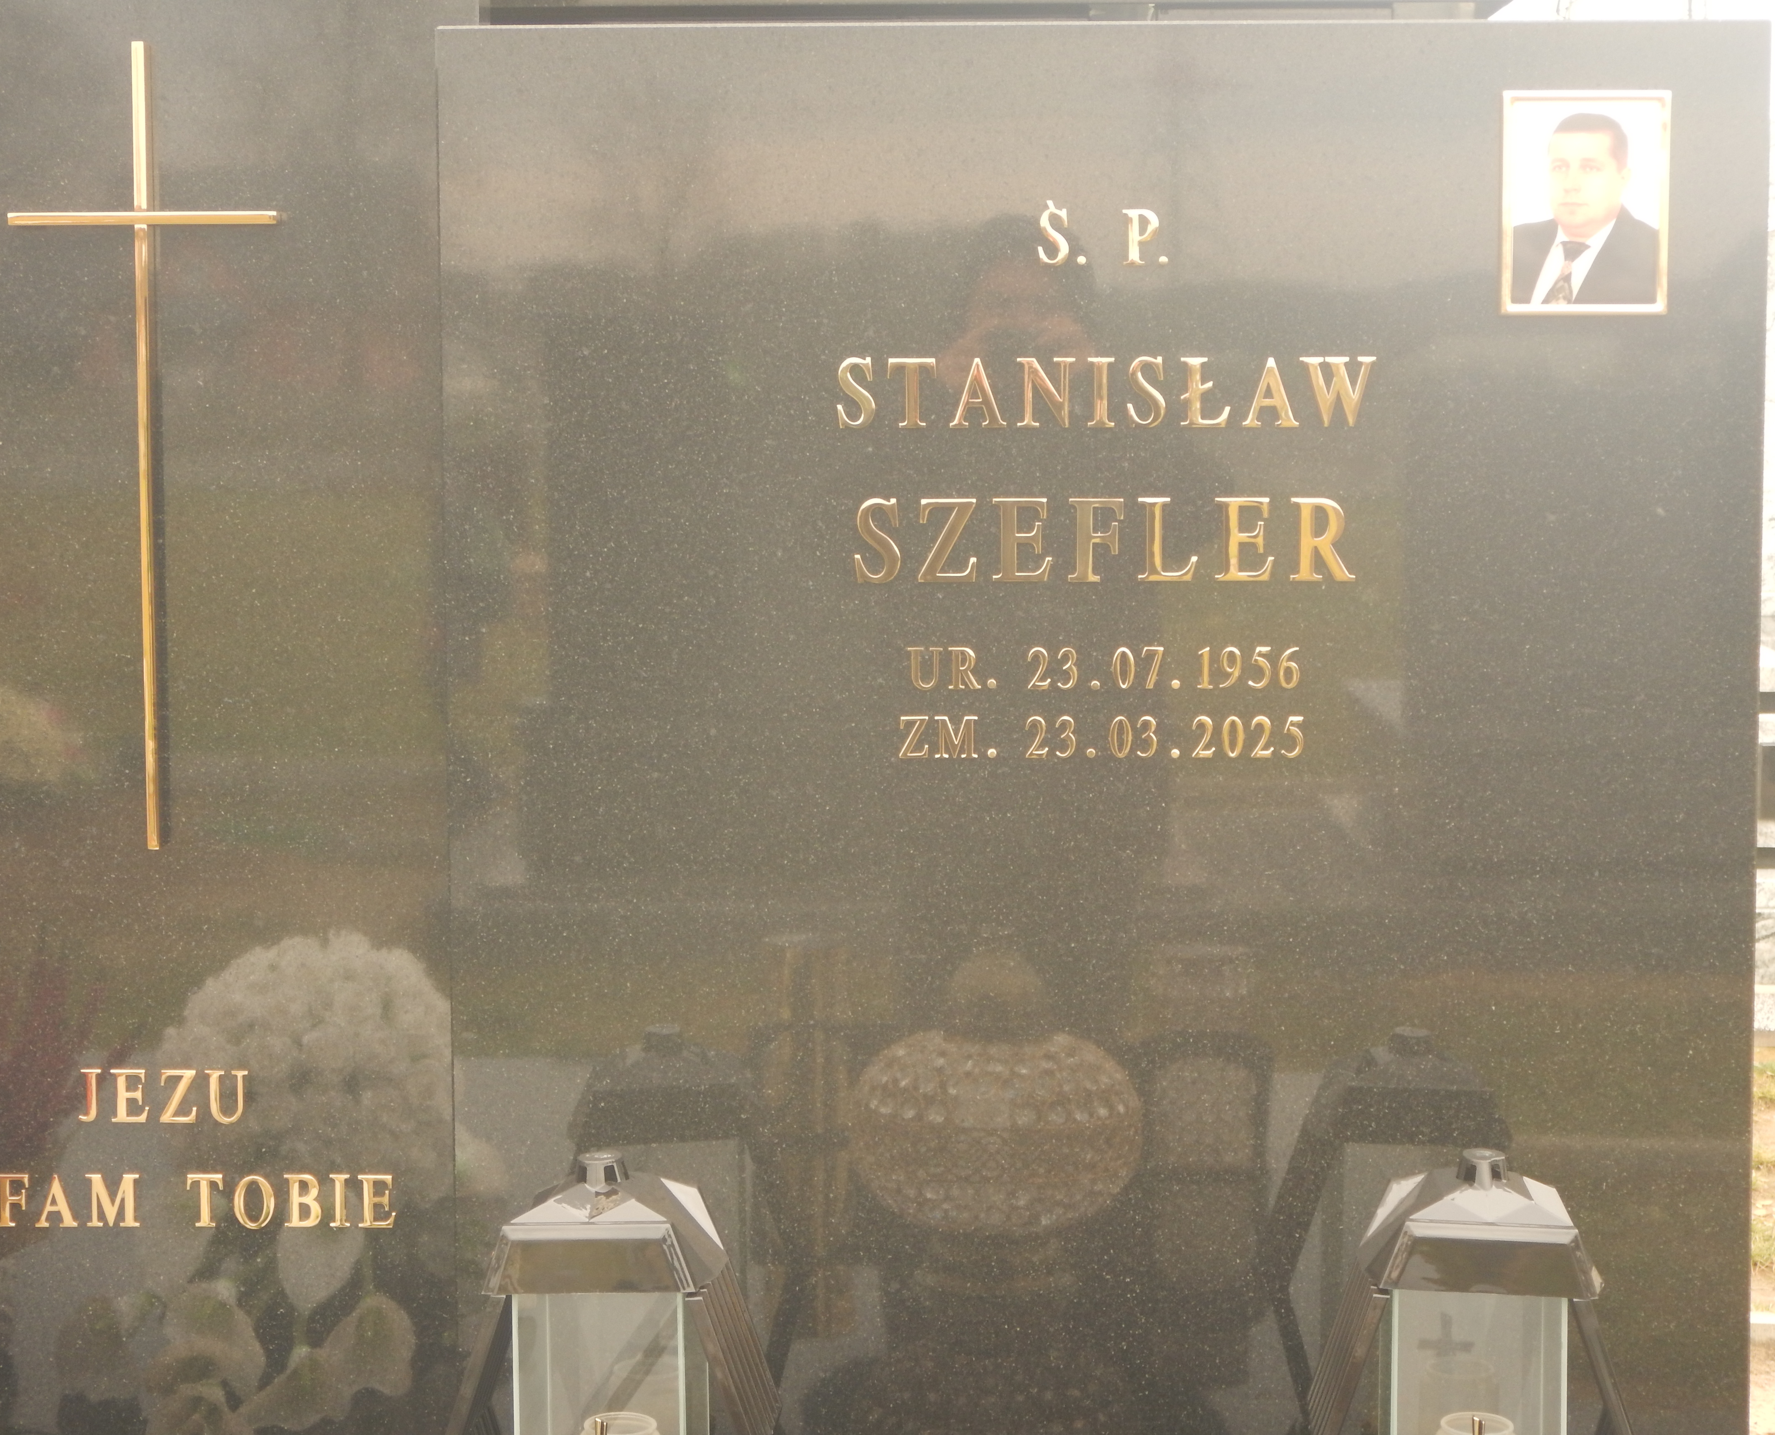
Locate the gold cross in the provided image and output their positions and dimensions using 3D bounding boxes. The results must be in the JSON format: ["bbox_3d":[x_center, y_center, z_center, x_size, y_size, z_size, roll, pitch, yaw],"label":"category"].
[{"bbox_3d":[-0.551,-0.200,2.755,0.200,0.600,0.019,0,5,2],"label":"gold cross"}]

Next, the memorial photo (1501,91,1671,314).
[{"bbox_3d":[0.499,-0.368,2.645,0.119,0.159,0.011,0,5,2],"label":"memorial photo"}]

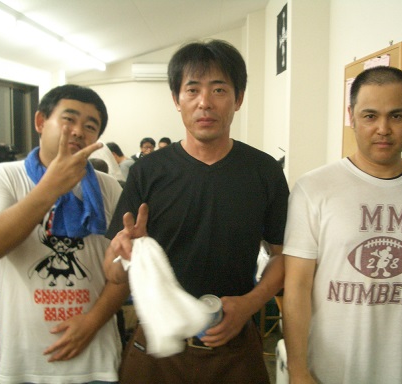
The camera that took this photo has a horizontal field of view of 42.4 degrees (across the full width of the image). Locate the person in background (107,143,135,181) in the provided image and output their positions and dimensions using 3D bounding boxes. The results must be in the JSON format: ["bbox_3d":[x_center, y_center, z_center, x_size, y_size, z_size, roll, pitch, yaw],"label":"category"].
[{"bbox_3d":[-1.000,0.088,5.586,0.750,1.240,0.500,3,9,21],"label":"person in background"}]

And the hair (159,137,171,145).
[{"bbox_3d":[-0.436,-0.626,6.549,0.170,0.140,0.200,2,8,11],"label":"hair"}]

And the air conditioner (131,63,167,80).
[{"bbox_3d":[-0.625,-1.788,7.700,0.800,0.275,0.220,0,8,-1],"label":"air conditioner"}]

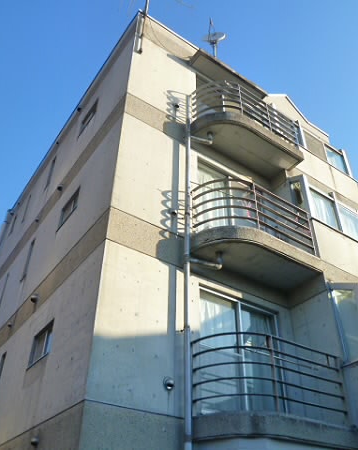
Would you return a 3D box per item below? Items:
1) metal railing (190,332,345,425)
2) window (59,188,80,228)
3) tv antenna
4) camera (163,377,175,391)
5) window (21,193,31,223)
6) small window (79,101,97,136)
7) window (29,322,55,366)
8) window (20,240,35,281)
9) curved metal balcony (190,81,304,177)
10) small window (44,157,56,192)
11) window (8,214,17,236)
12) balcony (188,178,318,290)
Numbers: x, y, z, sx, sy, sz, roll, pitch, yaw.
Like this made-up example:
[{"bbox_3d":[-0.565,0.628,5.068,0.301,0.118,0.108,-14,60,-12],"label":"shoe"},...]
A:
[{"bbox_3d":[1.280,2.183,5.987,2.080,0.980,0.890,24,-43,-27],"label":"metal railing"},{"bbox_3d":[-2.165,-0.311,8.743,0.100,0.540,0.880,24,-43,-27],"label":"window"},{"bbox_3d":[0.933,-4.755,11.229,0.550,1.300,0.600,-3,-37,6],"label":"tv antenna"},{"bbox_3d":[-0.112,2.011,5.494,0.135,0.140,0.100,24,-43,-27],"label":"camera"},{"bbox_3d":[-4.644,-0.465,13.370,0.100,1.000,0.270,24,-43,-27],"label":"window"},{"bbox_3d":[-2.120,-2.588,10.473,0.100,0.440,0.850,24,-43,-27],"label":"small window"},{"bbox_3d":[-2.156,1.943,6.934,0.100,0.540,0.840,24,-43,-27],"label":"window"},{"bbox_3d":[-3.520,0.838,10.290,0.100,1.060,0.350,24,-43,-27],"label":"window"},{"bbox_3d":[1.401,-2.079,9.098,2.230,1.330,0.880,23,-42,-26],"label":"curved metal balcony"},{"bbox_3d":[-3.614,-1.432,12.164,0.120,1.040,0.330,24,-42,-27],"label":"small window"},{"bbox_3d":[-5.595,0.025,14.592,0.120,0.660,0.300,24,-42,-27],"label":"window"},{"bbox_3d":[1.354,0.116,7.621,2.190,1.410,0.890,24,-43,-27],"label":"balcony"}]

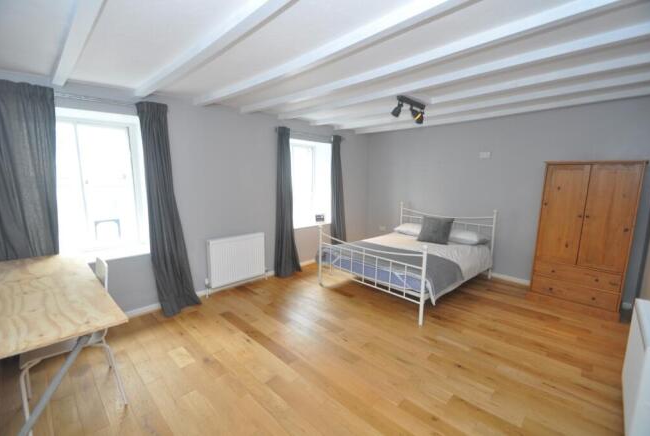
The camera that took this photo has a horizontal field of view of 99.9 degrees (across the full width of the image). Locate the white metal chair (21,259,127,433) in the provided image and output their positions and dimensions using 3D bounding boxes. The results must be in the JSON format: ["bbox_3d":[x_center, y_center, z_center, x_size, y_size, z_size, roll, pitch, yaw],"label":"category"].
[{"bbox_3d":[-1.682,0.796,1.803,0.471,0.902,0.461,-8,12,-44],"label":"white metal chair"}]

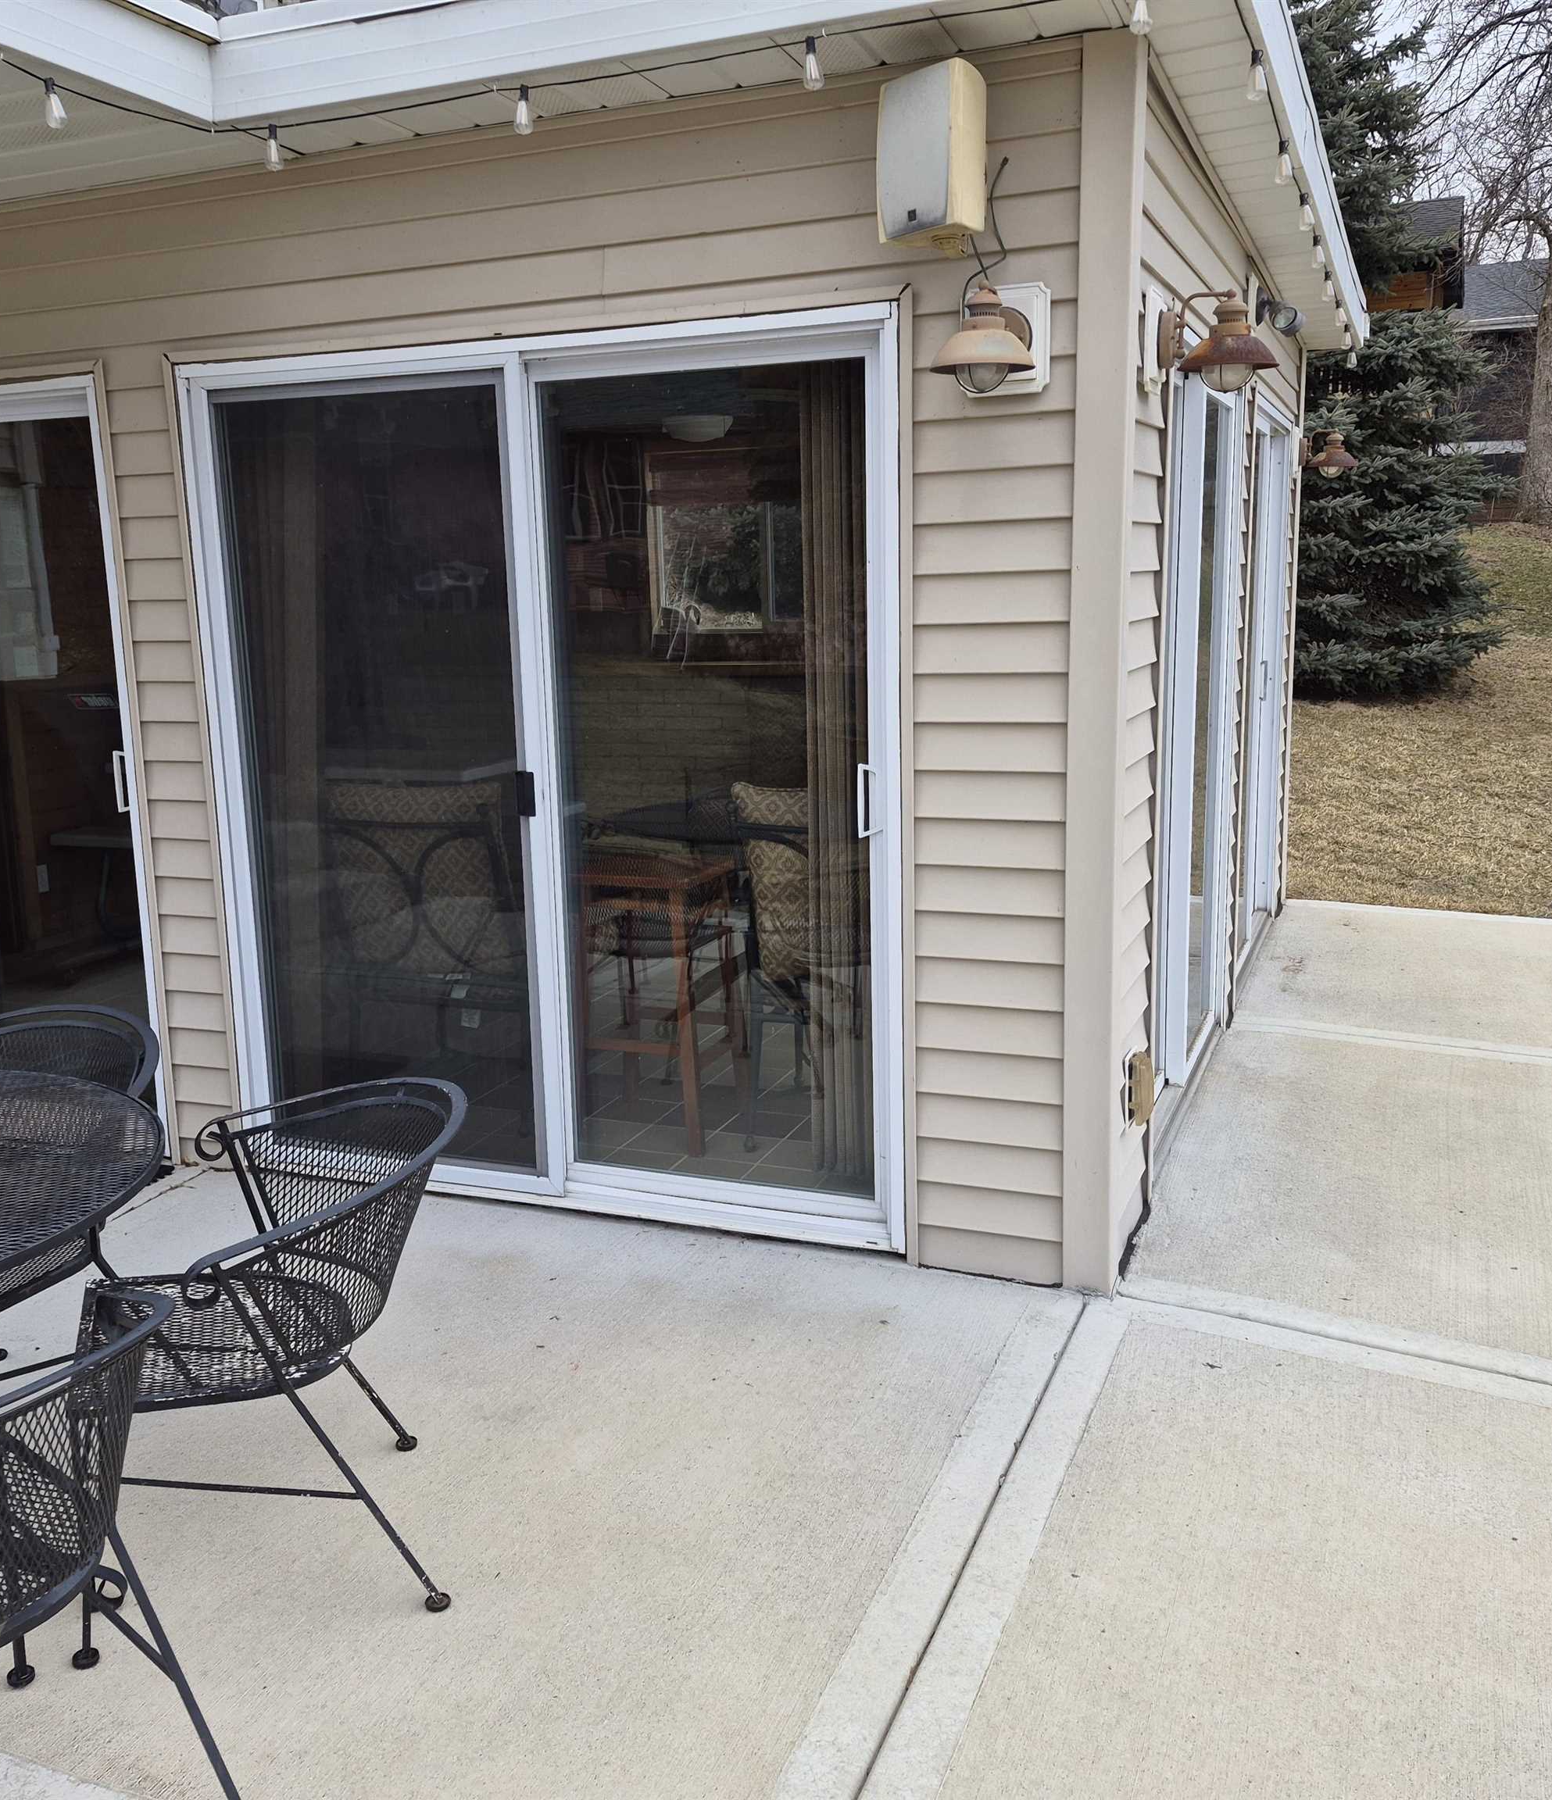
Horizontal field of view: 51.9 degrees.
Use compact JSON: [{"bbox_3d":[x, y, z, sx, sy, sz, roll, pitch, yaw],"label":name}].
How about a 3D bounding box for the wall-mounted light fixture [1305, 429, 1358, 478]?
[{"bbox_3d":[2.348,-1.885,6.750,0.240,0.207,0.205,3,12,22],"label":"wall-mounted light fixture"}]

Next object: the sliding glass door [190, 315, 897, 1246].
[{"bbox_3d":[-0.567,-0.251,3.735,1.810,2.010,0.100,3,12,22],"label":"sliding glass door"}]

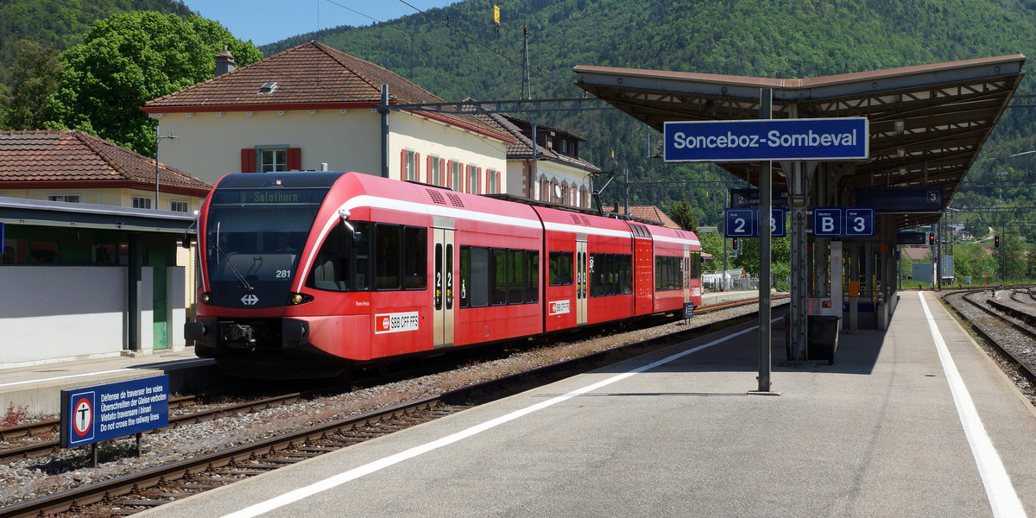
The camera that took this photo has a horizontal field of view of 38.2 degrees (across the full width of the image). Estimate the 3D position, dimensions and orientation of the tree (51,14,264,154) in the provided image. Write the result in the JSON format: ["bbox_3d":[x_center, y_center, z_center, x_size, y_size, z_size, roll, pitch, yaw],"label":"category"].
[{"bbox_3d":[-17.900,-5.050,74.000,11.300,14.700,11.300,0,0,15],"label":"tree"}]

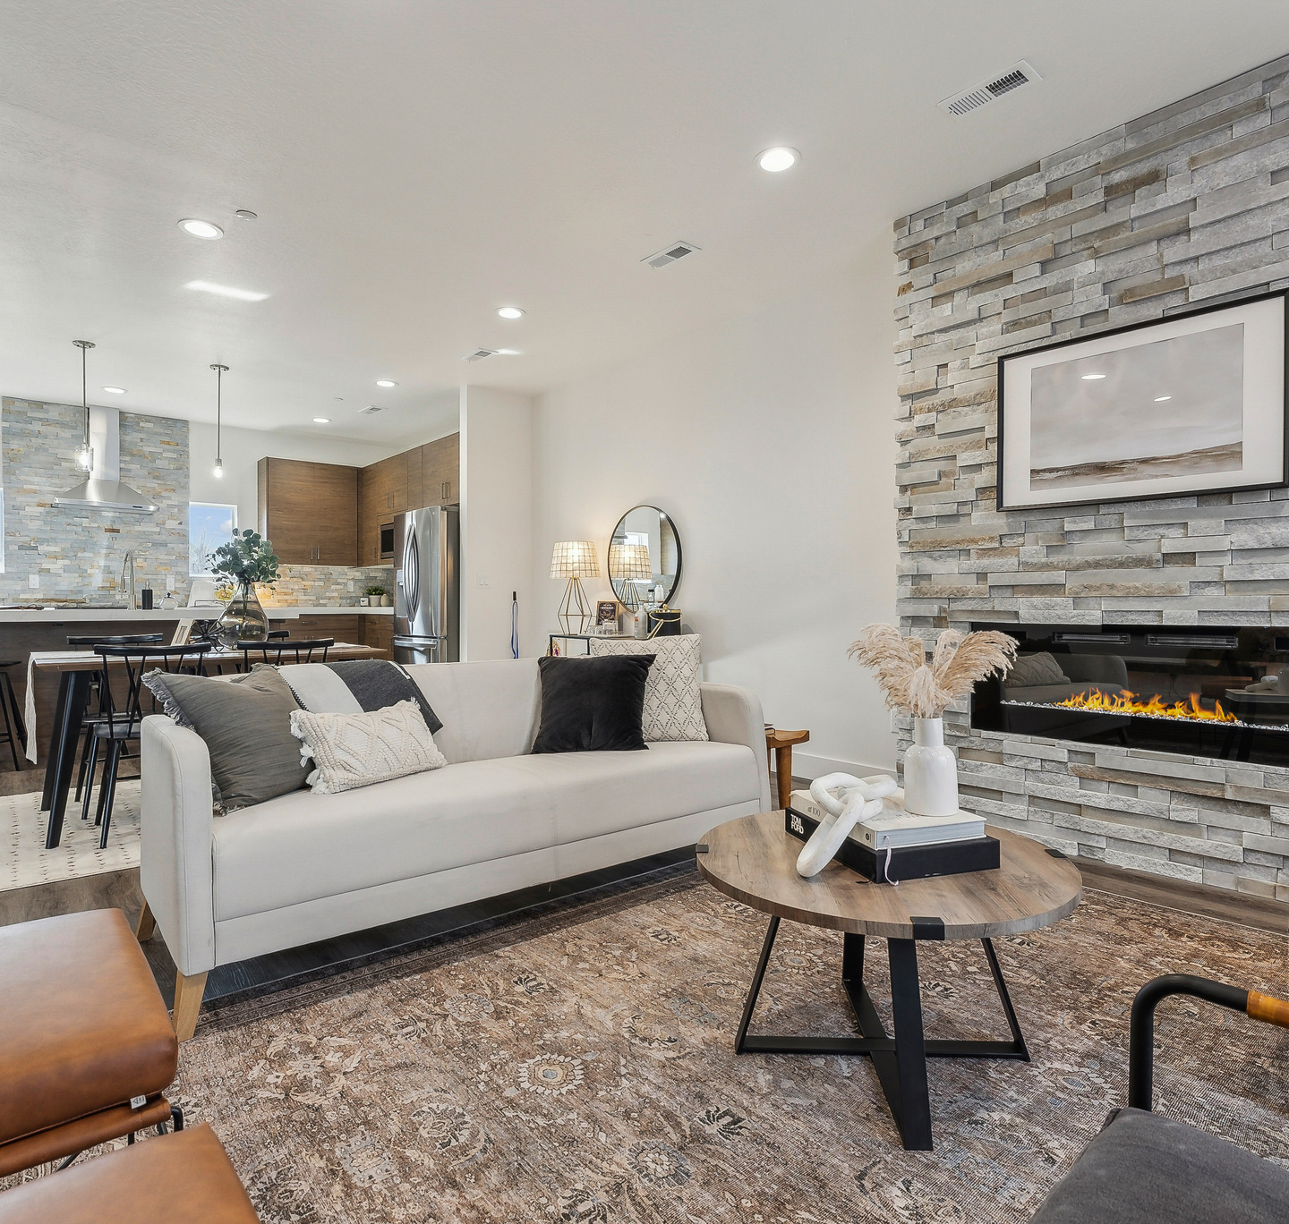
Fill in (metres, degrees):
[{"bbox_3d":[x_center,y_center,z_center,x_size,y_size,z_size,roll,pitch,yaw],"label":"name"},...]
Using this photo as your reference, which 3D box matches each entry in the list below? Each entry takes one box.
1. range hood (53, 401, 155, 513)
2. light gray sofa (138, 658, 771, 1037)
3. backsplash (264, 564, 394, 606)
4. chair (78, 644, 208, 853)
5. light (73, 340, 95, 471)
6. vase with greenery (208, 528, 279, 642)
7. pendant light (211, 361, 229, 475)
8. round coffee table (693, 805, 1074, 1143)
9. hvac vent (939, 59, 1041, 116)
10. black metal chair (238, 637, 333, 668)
[{"bbox_3d":[-4.793,-1.369,6.804,0.750,0.963,0.500,0,0,-39],"label":"range hood"},{"bbox_3d":[-0.489,0.552,2.500,1.870,0.740,0.750,0,0,-39],"label":"light gray sofa"},{"bbox_3d":[-3.369,-0.243,8.348,1.420,0.450,0.030,0,0,-40],"label":"backsplash"},{"bbox_3d":[-2.064,0.521,3.184,0.420,0.790,0.560,0,0,-39],"label":"chair"},{"bbox_3d":[-3.846,-1.398,5.254,0.130,0.888,0.130,0,0,-39],"label":"light"},{"bbox_3d":[-1.955,-0.114,3.727,0.310,0.580,0.310,0,0,-39],"label":"vase with greenery"},{"bbox_3d":[-3.182,-1.402,5.719,0.130,0.850,0.130,0,0,-40],"label":"pendant light"},{"bbox_3d":[0.491,0.719,1.603,0.760,0.422,0.760,0,0,0],"label":"round coffee table"},{"bbox_3d":[1.194,-1.802,2.656,0.148,0.022,0.302,0,0,-39],"label":"hvac vent"},{"bbox_3d":[-1.768,0.526,3.607,0.450,0.800,0.500,0,0,-40],"label":"black metal chair"}]

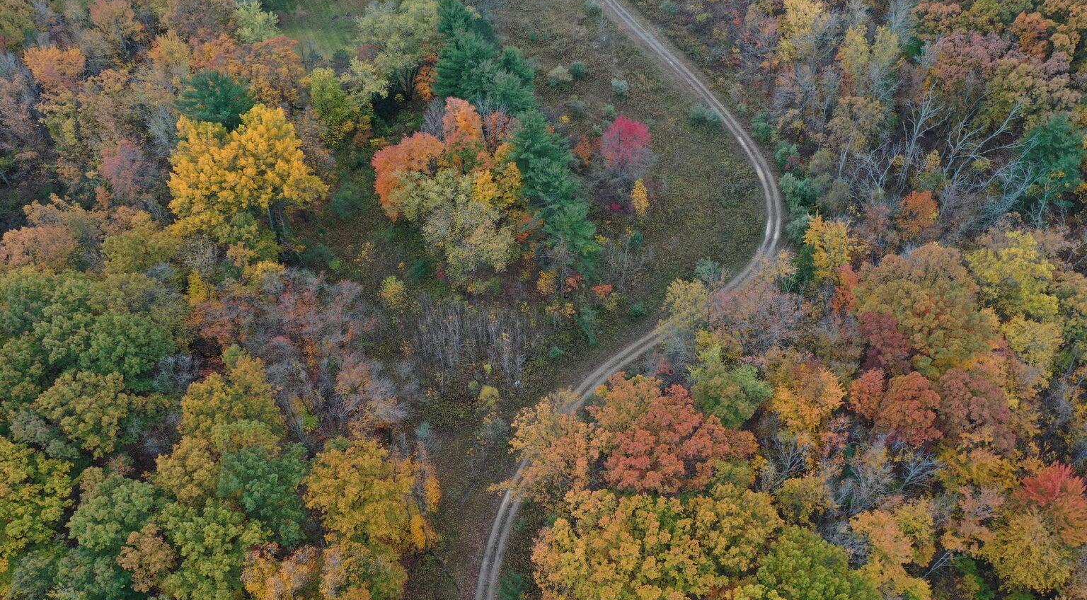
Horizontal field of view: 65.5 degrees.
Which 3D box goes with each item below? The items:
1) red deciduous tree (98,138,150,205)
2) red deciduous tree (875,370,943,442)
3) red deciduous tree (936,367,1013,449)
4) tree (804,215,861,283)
[{"bbox_3d":[-79.370,-23.730,160.530,7.370,15.000,8.200,0,49,0],"label":"red deciduous tree"},{"bbox_3d":[52.580,16.970,123.510,8.420,16.500,9.000,0,49,0],"label":"red deciduous tree"},{"bbox_3d":[61.840,17.010,123.150,9.540,17.000,10.000,0,49,0],"label":"red deciduous tree"},{"bbox_3d":[49.760,-8.250,146.490,8.890,15.500,9.500,0,49,0],"label":"tree"}]

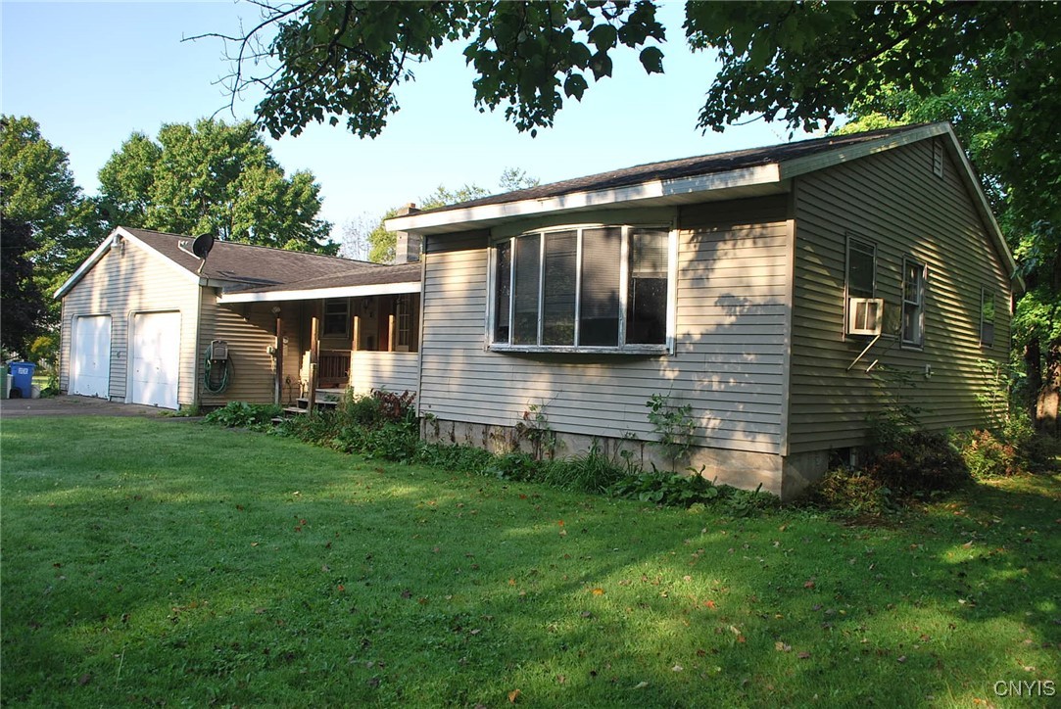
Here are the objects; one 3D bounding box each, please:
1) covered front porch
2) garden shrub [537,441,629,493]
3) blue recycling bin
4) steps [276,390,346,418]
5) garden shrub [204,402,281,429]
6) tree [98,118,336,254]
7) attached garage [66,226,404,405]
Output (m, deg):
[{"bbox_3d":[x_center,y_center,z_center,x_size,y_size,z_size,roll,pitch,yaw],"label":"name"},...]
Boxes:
[{"bbox_3d":[-3.253,-0.080,14.897,6.900,2.830,2.200,1,-1,42],"label":"covered front porch"},{"bbox_3d":[0.556,1.131,8.350,0.950,0.460,0.850,1,-1,42],"label":"garden shrub"},{"bbox_3d":[-14.019,0.704,22.000,0.740,1.000,0.640,3,-1,-37],"label":"blue recycling bin"},{"bbox_3d":[-4.012,1.010,14.581,1.360,0.620,0.900,1,-1,42],"label":"steps"},{"bbox_3d":[-5.171,1.039,14.300,1.450,0.420,1.200,1,-1,42],"label":"garden shrub"},{"bbox_3d":[-15.014,-4.958,37.951,11.200,12.568,11.200,1,-1,42],"label":"tree"},{"bbox_3d":[-7.119,-0.804,21.953,8.650,4.120,8.250,1,-1,42],"label":"attached garage"}]

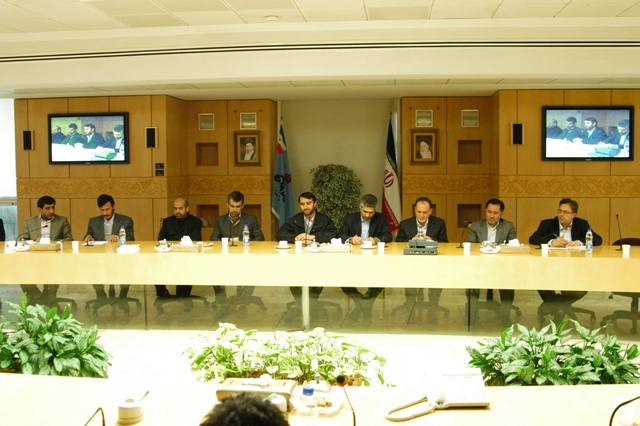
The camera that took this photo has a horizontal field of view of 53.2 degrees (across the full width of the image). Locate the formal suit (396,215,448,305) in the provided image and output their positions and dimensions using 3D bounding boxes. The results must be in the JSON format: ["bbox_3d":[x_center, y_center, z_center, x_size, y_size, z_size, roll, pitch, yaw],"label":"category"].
[{"bbox_3d":[1.124,0.541,7.050,0.560,1.020,0.620,0,3,0],"label":"formal suit"}]

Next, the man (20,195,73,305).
[{"bbox_3d":[-3.110,0.438,7.300,0.570,1.300,0.700,0,3,-3],"label":"man"}]

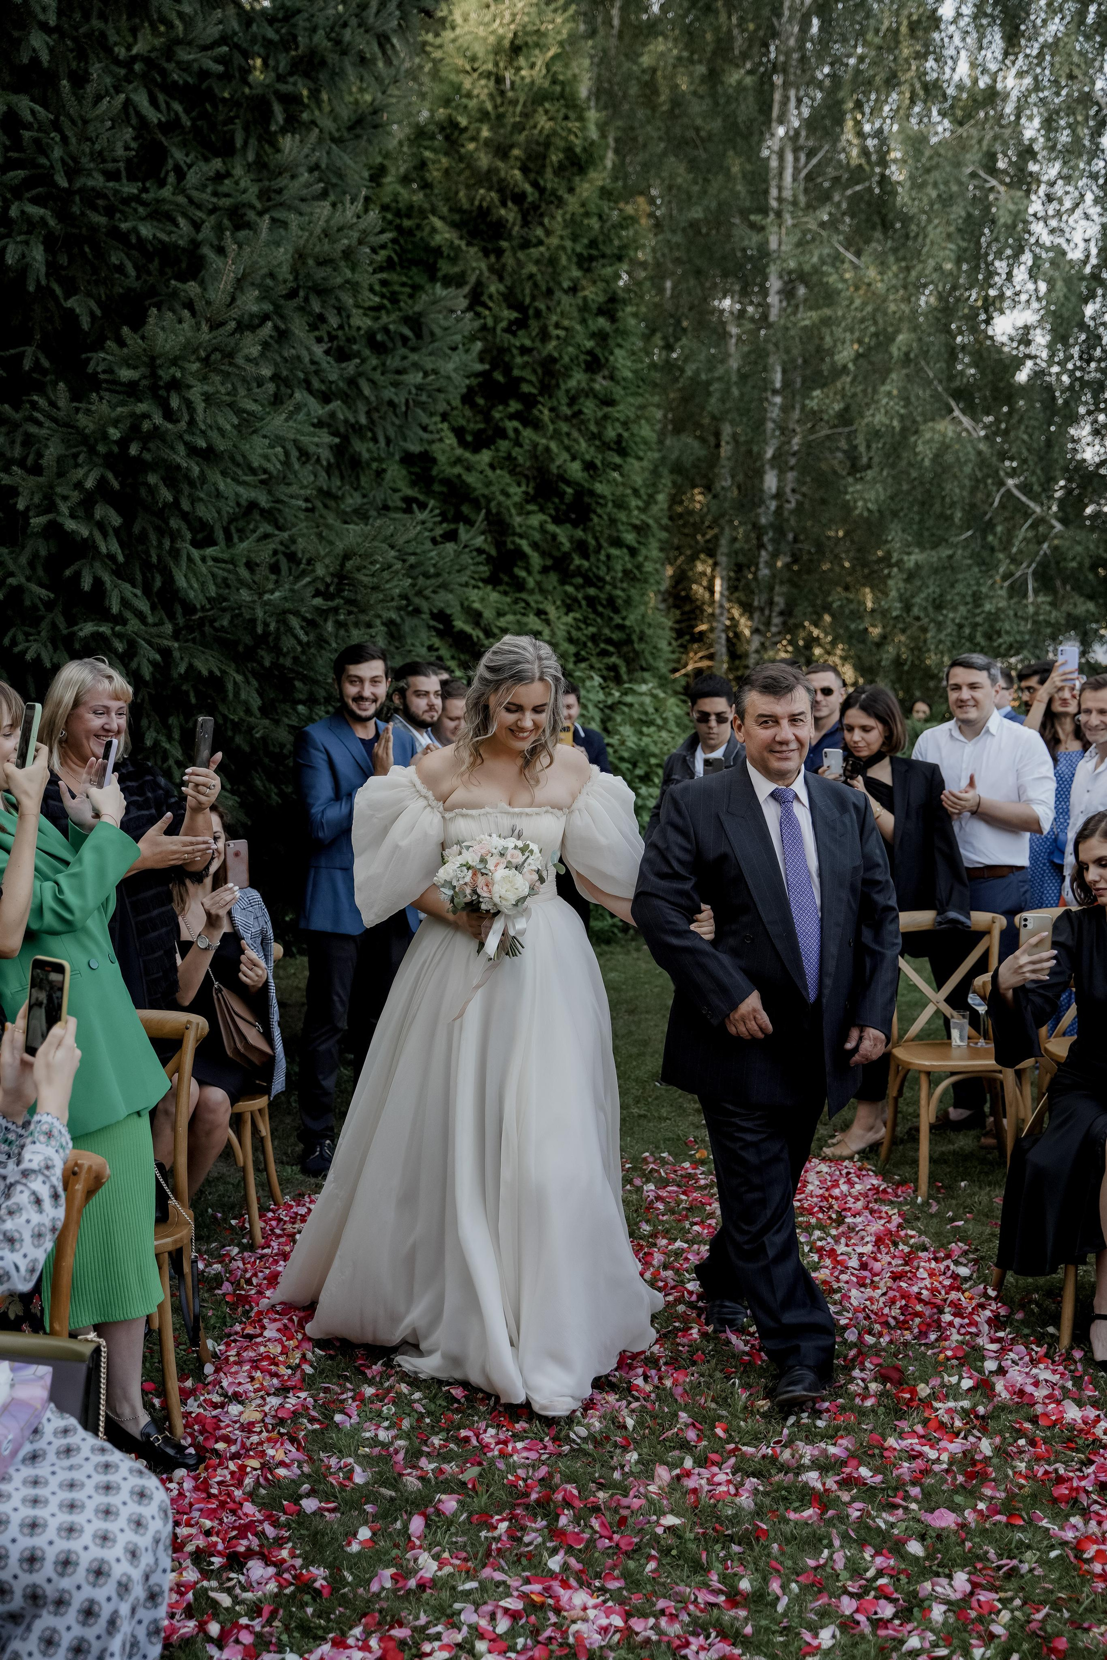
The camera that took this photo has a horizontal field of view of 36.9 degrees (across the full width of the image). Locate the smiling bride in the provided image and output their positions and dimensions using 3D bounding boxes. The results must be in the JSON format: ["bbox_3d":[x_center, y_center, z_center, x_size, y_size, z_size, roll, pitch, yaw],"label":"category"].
[{"bbox_3d":[-0.181,0.410,4.229,1.113,1.783,0.906,-1,4,-6],"label":"smiling bride"}]

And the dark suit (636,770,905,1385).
[{"bbox_3d":[0.520,0.540,4.072,0.650,1.468,0.492,-2,4,-10],"label":"dark suit"}]

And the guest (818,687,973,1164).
[{"bbox_3d":[1.220,0.319,5.935,0.460,1.660,0.480,-5,7,-44],"label":"guest"}]

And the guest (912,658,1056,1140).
[{"bbox_3d":[1.611,0.232,6.229,0.530,1.780,0.420,4,6,33],"label":"guest"}]

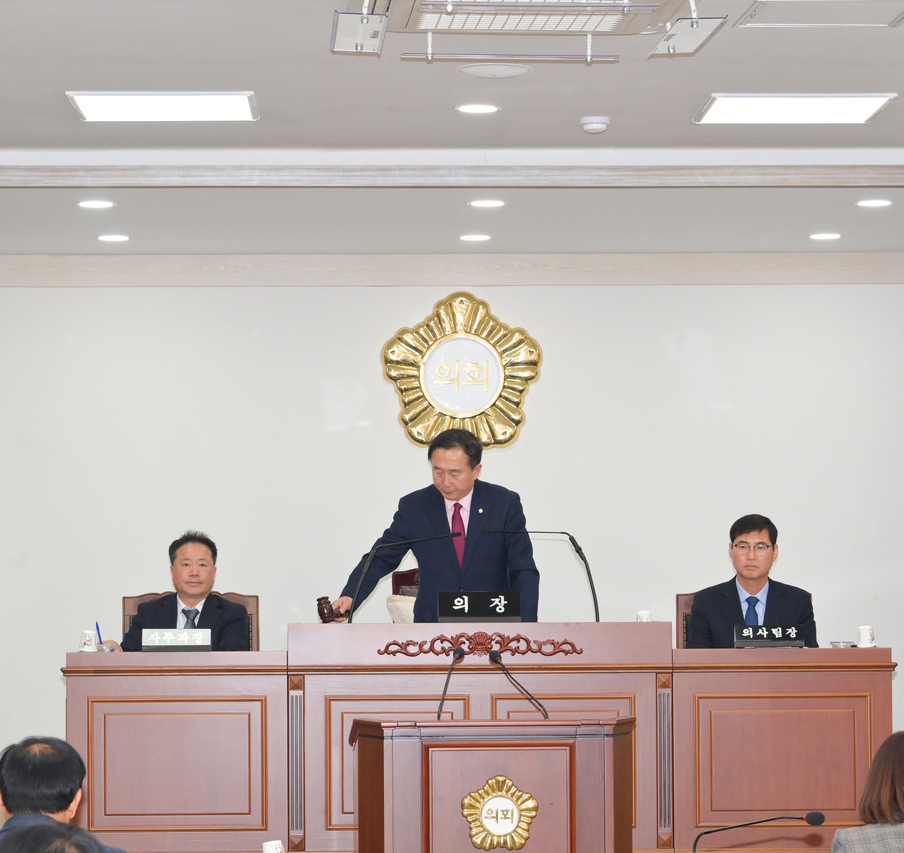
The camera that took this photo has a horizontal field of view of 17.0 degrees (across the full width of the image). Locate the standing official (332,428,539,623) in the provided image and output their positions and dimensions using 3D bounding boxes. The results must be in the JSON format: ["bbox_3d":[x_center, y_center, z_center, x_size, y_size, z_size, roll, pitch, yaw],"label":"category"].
[{"bbox_3d":[-0.057,0.816,11.176,0.750,1.620,0.500,0,-3,-2],"label":"standing official"}]

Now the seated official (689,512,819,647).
[{"bbox_3d":[1.100,0.956,11.100,0.500,1.278,0.700,0,-3,-2],"label":"seated official"}]

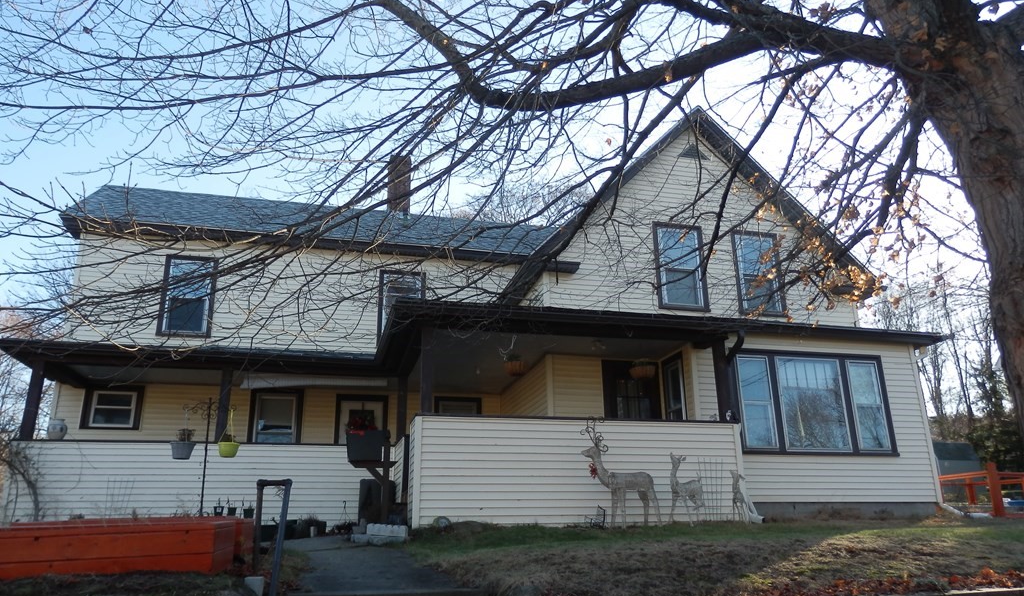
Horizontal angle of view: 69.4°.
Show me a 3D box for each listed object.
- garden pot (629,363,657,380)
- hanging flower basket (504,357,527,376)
[{"bbox_3d":[1.976,1.103,11.178,0.400,0.200,0.400,-1,-19,0],"label":"garden pot"},{"bbox_3d":[0.050,1.012,10.764,0.330,0.200,0.330,-1,-19,0],"label":"hanging flower basket"}]

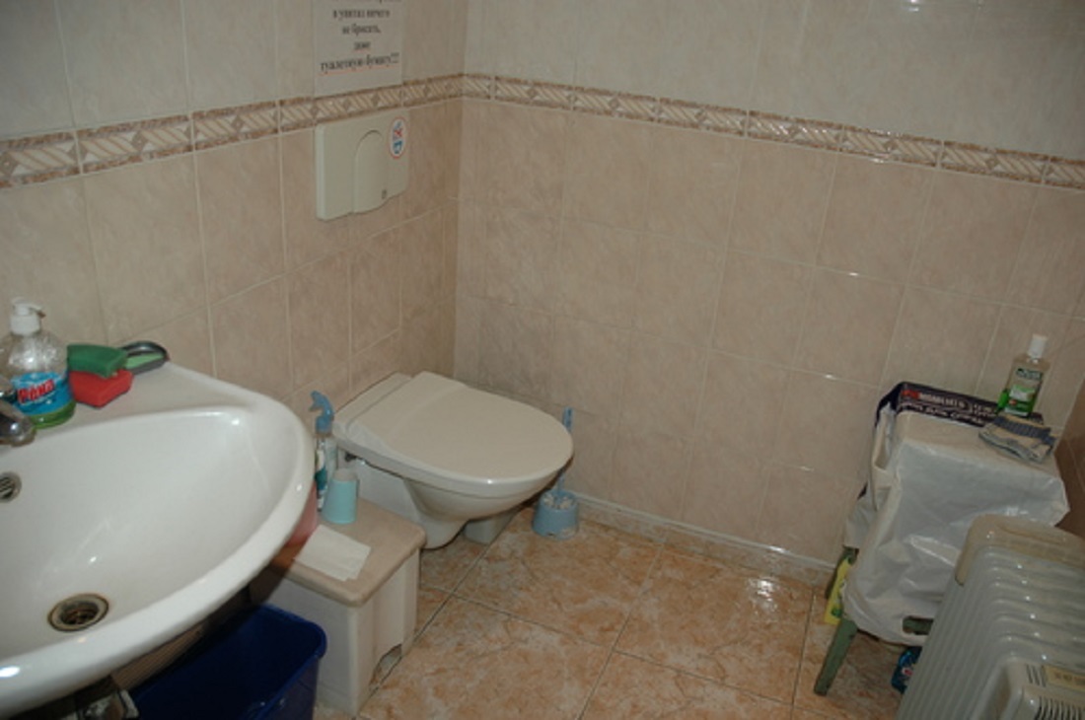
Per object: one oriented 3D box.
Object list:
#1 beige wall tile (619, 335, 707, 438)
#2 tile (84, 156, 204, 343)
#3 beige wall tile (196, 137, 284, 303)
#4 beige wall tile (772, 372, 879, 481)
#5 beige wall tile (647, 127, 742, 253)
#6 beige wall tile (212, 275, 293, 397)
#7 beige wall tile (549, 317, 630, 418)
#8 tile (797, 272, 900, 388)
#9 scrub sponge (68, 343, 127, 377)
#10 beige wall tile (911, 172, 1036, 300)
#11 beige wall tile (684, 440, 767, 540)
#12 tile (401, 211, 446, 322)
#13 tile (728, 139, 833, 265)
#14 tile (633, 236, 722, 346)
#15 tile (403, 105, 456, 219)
[{"bbox_3d":[0.302,0.066,2.048,0.200,0.250,0.010,14,26,19],"label":"beige wall tile"},{"bbox_3d":[-0.577,-0.168,1.194,0.010,0.250,0.200,14,26,19],"label":"tile"},{"bbox_3d":[-0.492,-0.235,1.341,0.010,0.252,0.200,14,26,19],"label":"beige wall tile"},{"bbox_3d":[0.673,0.153,1.935,0.200,0.250,0.010,14,26,19],"label":"beige wall tile"},{"bbox_3d":[0.338,-0.391,1.838,0.200,0.250,0.010,14,26,19],"label":"beige wall tile"},{"bbox_3d":[-0.528,-0.013,1.475,0.010,0.250,0.200,14,26,19],"label":"beige wall tile"},{"bbox_3d":[0.114,0.025,2.085,0.200,0.252,0.010,14,26,19],"label":"beige wall tile"},{"bbox_3d":[0.672,-0.070,1.786,0.200,0.252,0.010,14,26,19],"label":"tile"},{"bbox_3d":[-0.582,0.004,1.049,0.075,0.023,0.047,8,25,7],"label":"scrub sponge"},{"bbox_3d":[0.882,-0.254,1.669,0.200,0.250,0.010,14,26,19],"label":"beige wall tile"},{"bbox_3d":[0.470,0.338,2.104,0.200,0.247,0.010,14,26,19],"label":"beige wall tile"},{"bbox_3d":[-0.288,-0.225,1.956,0.010,0.252,0.200,14,26,19],"label":"tile"},{"bbox_3d":[0.517,-0.341,1.758,0.200,0.250,0.009,14,26,18],"label":"tile"},{"bbox_3d":[0.315,-0.159,1.916,0.200,0.252,0.010,14,26,19],"label":"tile"},{"bbox_3d":[-0.277,-0.460,1.878,0.010,0.250,0.200,14,26,19],"label":"tile"}]

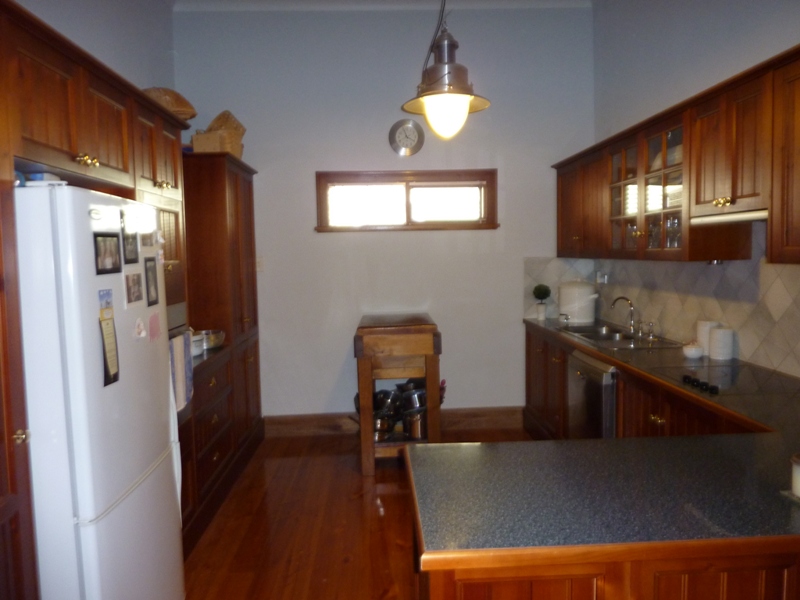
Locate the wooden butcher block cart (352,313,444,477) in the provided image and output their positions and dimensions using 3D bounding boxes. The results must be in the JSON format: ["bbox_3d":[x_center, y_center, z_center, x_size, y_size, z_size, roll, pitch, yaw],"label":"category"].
[{"bbox_3d":[-0.013,0.641,4.100,0.545,0.995,0.670,-1,5,-2],"label":"wooden butcher block cart"}]

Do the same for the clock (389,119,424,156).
[{"bbox_3d":[0.055,-1.269,4.506,0.286,0.286,0.042,-1,5,-2],"label":"clock"}]

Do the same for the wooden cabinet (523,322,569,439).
[{"bbox_3d":[1.318,0.657,4.208,0.572,0.885,1.032,-1,5,-2],"label":"wooden cabinet"}]

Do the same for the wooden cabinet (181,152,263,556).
[{"bbox_3d":[-1.343,0.151,3.608,0.573,2.110,1.947,-1,5,-2],"label":"wooden cabinet"}]

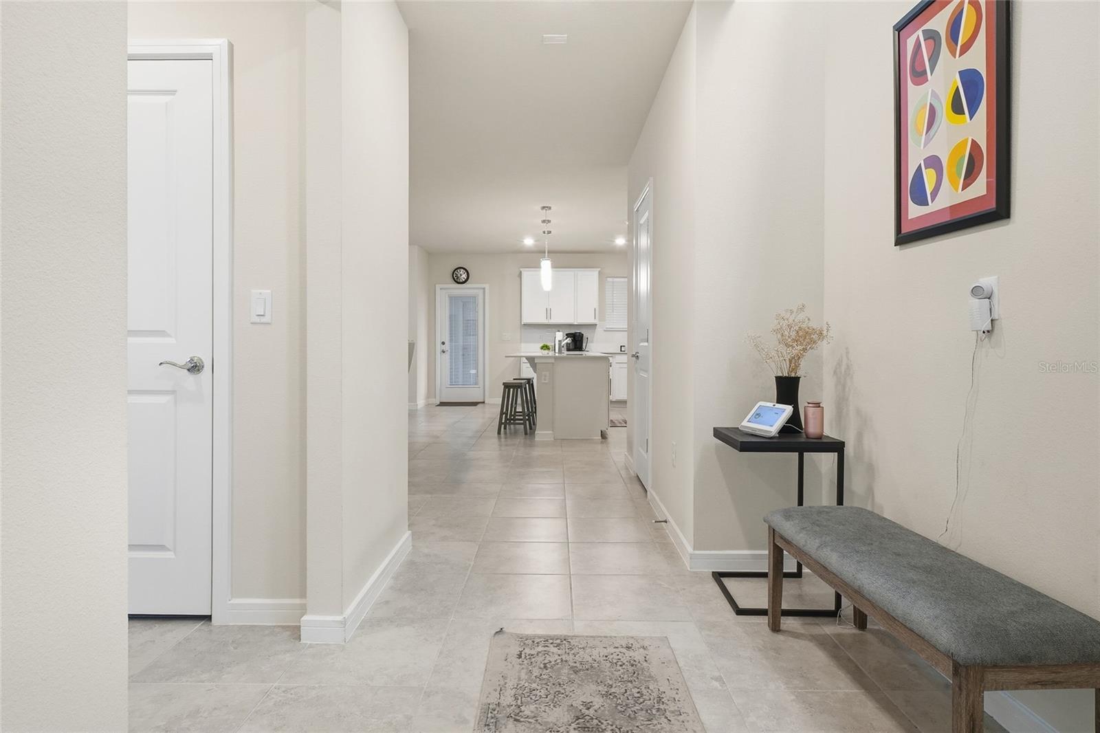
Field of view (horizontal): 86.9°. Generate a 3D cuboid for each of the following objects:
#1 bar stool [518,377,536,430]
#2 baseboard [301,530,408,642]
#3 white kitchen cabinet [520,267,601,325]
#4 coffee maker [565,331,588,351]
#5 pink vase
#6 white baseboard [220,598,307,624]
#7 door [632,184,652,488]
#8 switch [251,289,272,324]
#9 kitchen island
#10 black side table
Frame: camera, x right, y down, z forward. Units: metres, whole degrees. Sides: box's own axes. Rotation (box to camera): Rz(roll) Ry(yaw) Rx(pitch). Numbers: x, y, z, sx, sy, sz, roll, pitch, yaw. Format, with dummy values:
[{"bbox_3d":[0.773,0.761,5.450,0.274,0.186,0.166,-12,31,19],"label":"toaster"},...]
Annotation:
[{"bbox_3d":[-0.342,0.437,7.480,0.330,0.600,0.420,0,2,1],"label":"bar stool"},{"bbox_3d":[-0.768,0.874,2.425,0.155,0.095,0.930,0,2,1],"label":"baseboard"},{"bbox_3d":[0.183,-1.188,9.970,1.340,0.960,0.350,0,2,1],"label":"white kitchen cabinet"},{"bbox_3d":[0.430,-0.423,9.850,0.300,0.340,0.260,0,2,1],"label":"coffee maker"},{"bbox_3d":[1.014,0.204,2.230,0.076,0.135,0.076,0,2,1],"label":"pink vase"},{"bbox_3d":[-1.006,0.886,2.103,0.310,0.095,0.016,0,2,1],"label":"white baseboard"},{"bbox_3d":[0.662,-0.161,4.140,0.050,2.050,0.780,0,2,1],"label":"door"},{"bbox_3d":[-1.044,-0.216,2.104,0.074,0.119,0.012,0,2,1],"label":"switch"},{"bbox_3d":[0.107,0.300,7.250,1.140,0.910,2.000,0,2,1],"label":"kitchen island"},{"bbox_3d":[0.893,0.593,2.330,0.385,0.660,0.380,0,2,1],"label":"black side table"}]

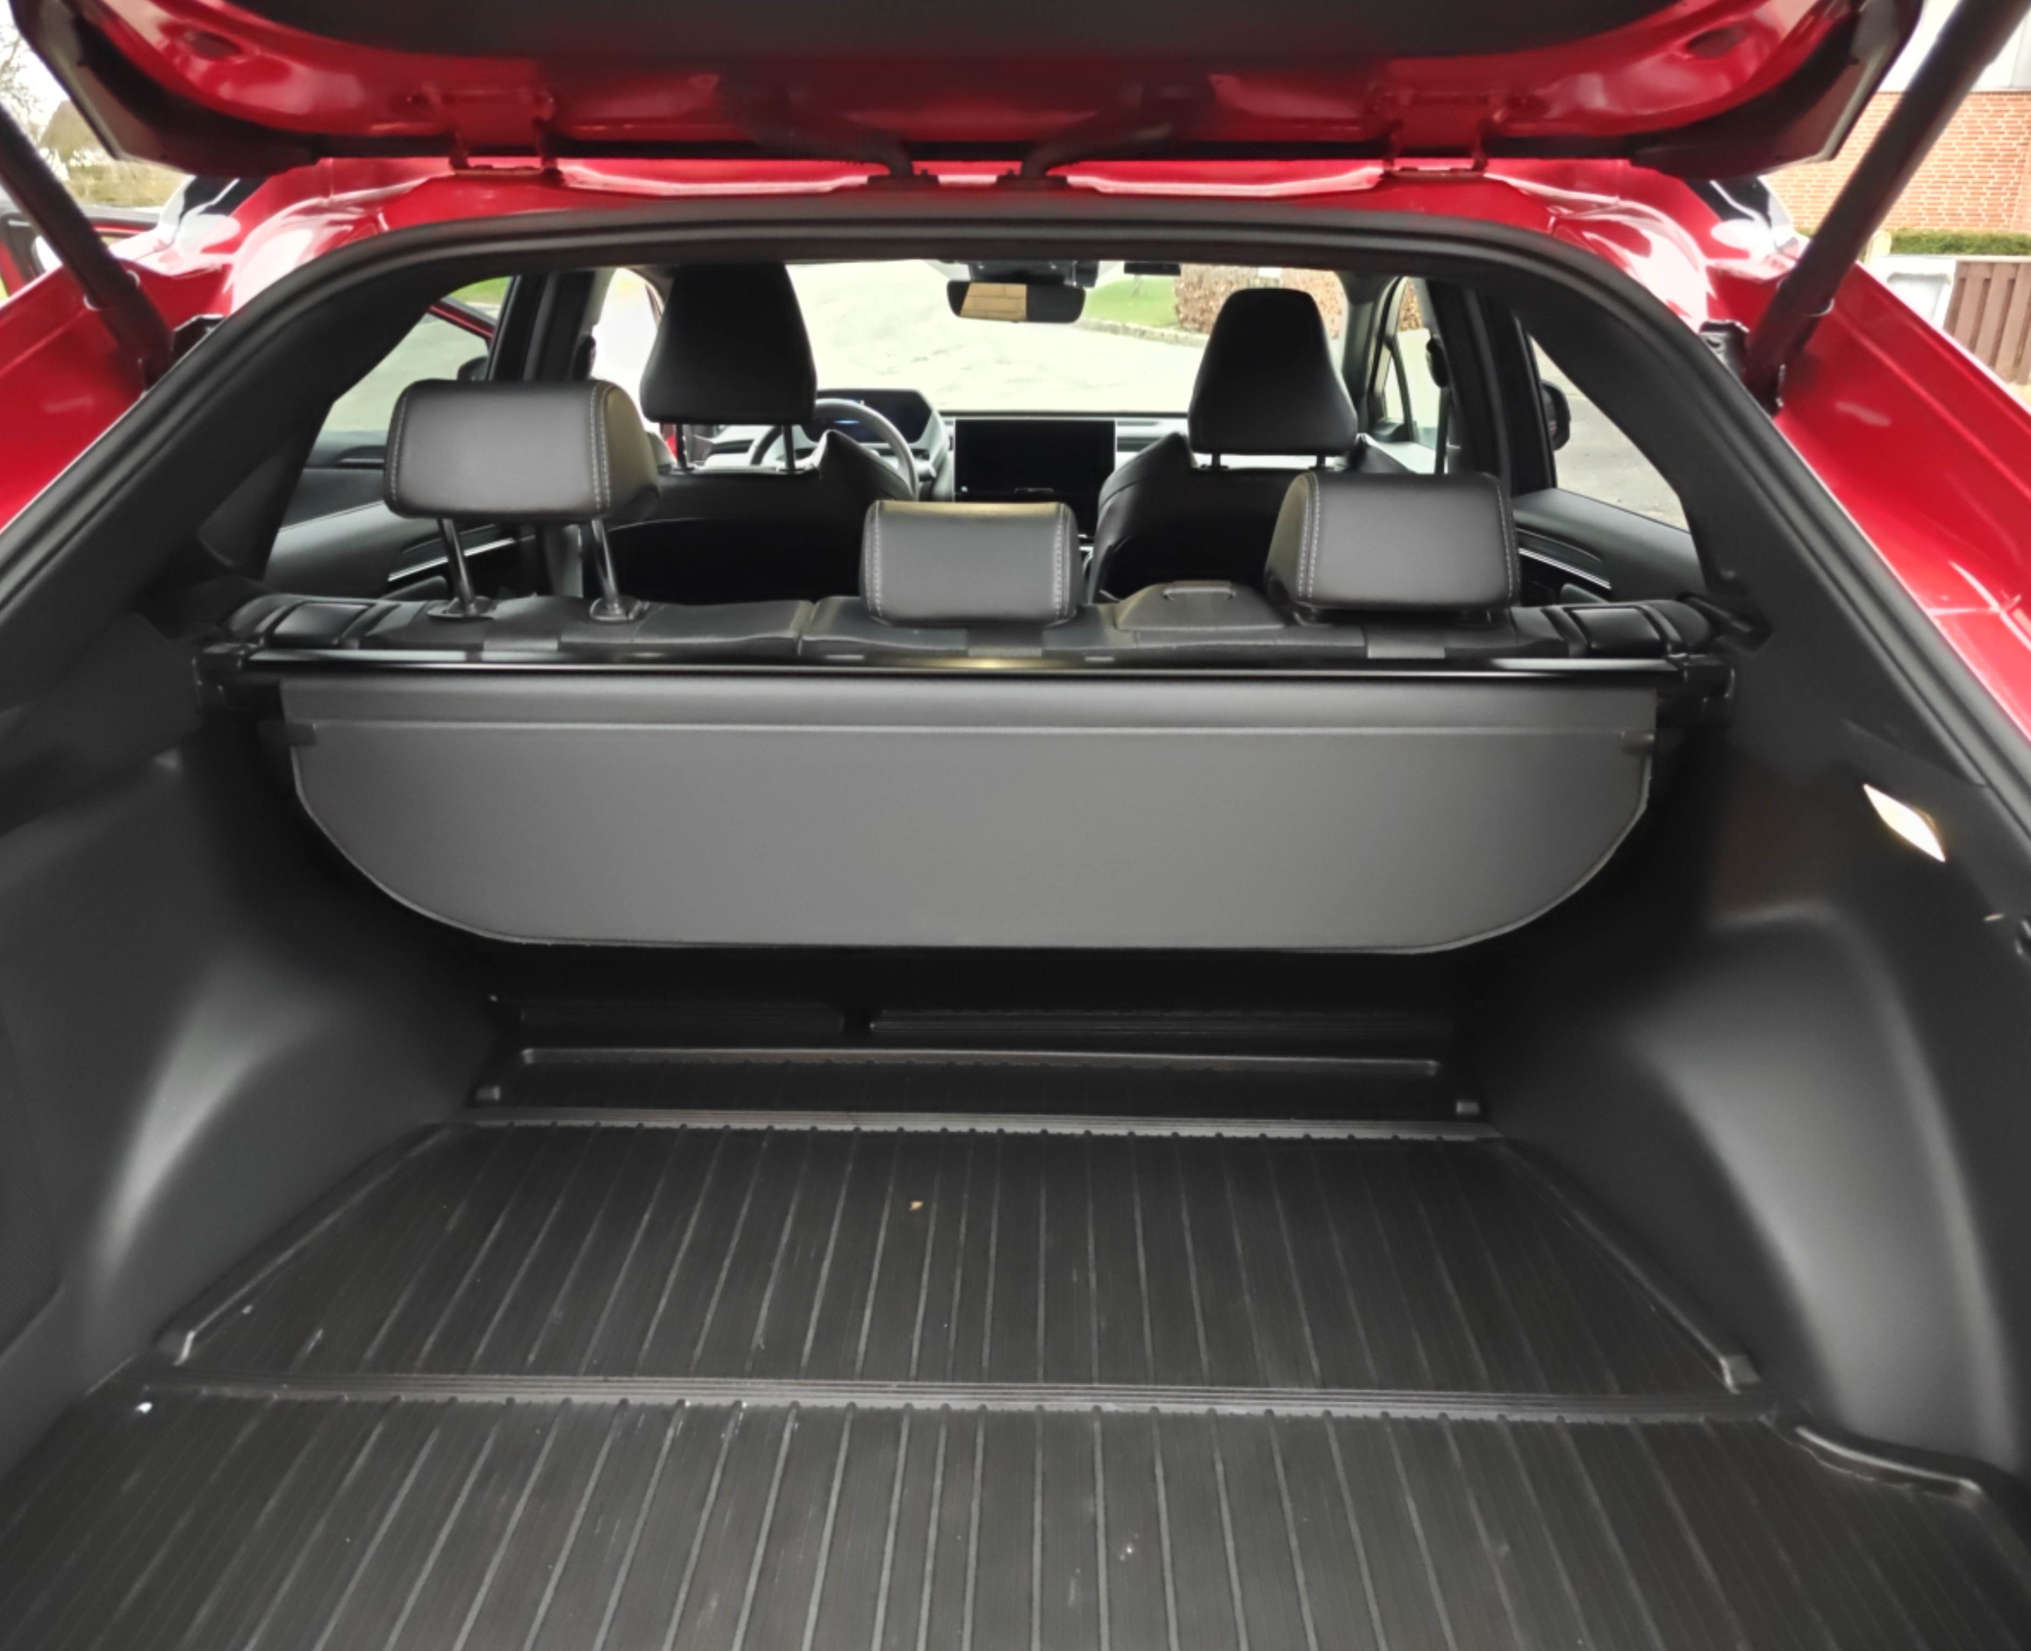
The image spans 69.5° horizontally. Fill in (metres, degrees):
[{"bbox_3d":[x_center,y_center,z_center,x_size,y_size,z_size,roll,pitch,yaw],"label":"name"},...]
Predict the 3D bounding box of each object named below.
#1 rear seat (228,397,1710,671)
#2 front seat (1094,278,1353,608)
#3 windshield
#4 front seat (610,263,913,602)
[{"bbox_3d":[-0.031,-0.045,1.663,1.310,0.960,0.840,0,22,2],"label":"rear seat"},{"bbox_3d":[0.378,-0.375,2.500,0.530,1.060,0.820,0,22,2],"label":"front seat"},{"bbox_3d":[0.009,-1.094,3.010,1.380,0.160,0.940,0,-8,2],"label":"windshield"},{"bbox_3d":[-0.394,-0.394,2.515,0.530,1.090,0.820,0,22,2],"label":"front seat"}]

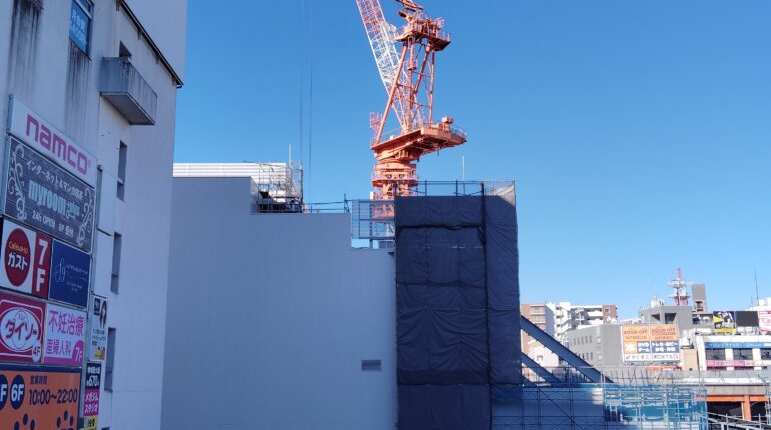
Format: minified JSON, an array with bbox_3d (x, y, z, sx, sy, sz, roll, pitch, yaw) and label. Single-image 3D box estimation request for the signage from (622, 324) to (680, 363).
[{"bbox_3d":[47.814,23.017,149.266,10.100,6.350,0.400,-3,-12,13],"label":"signage"}]

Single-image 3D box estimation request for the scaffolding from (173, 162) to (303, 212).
[{"bbox_3d":[-10.808,-1.723,57.666,9.100,3.300,3.000,0,-12,0],"label":"scaffolding"}]

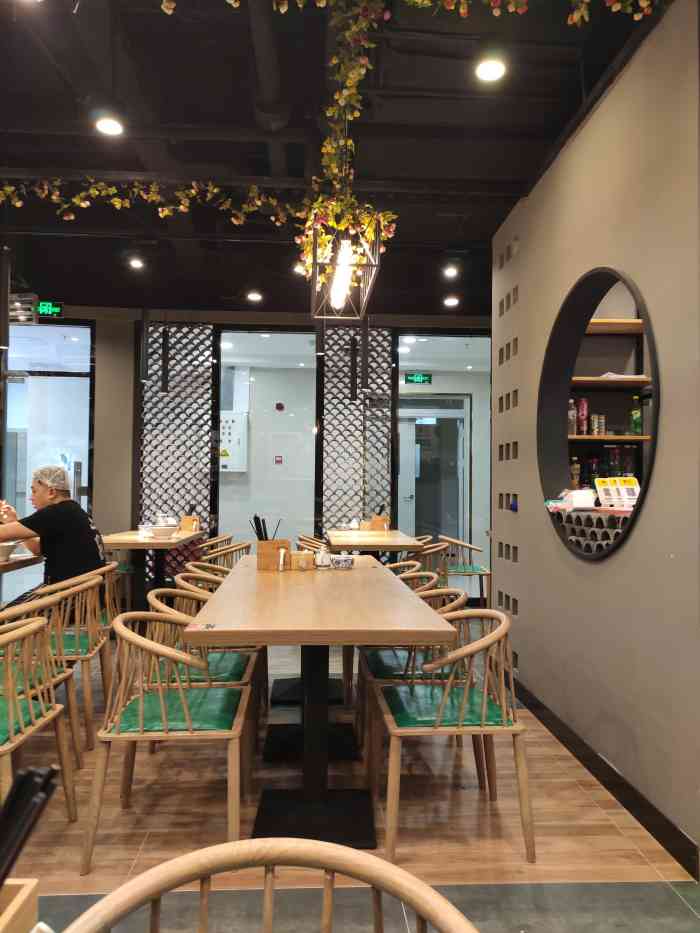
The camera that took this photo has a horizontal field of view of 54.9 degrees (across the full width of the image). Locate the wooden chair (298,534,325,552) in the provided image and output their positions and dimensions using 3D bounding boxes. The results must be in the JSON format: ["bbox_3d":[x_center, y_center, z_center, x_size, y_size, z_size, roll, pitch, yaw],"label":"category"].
[{"bbox_3d":[-0.227,0.972,5.689,0.490,0.750,0.480,1,-2,-4],"label":"wooden chair"}]

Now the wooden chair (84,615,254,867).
[{"bbox_3d":[-0.603,0.905,2.323,0.500,0.735,0.550,1,-2,-4],"label":"wooden chair"}]

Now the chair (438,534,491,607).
[{"bbox_3d":[1.032,1.047,6.361,0.500,0.735,0.550,1,-2,-4],"label":"chair"}]

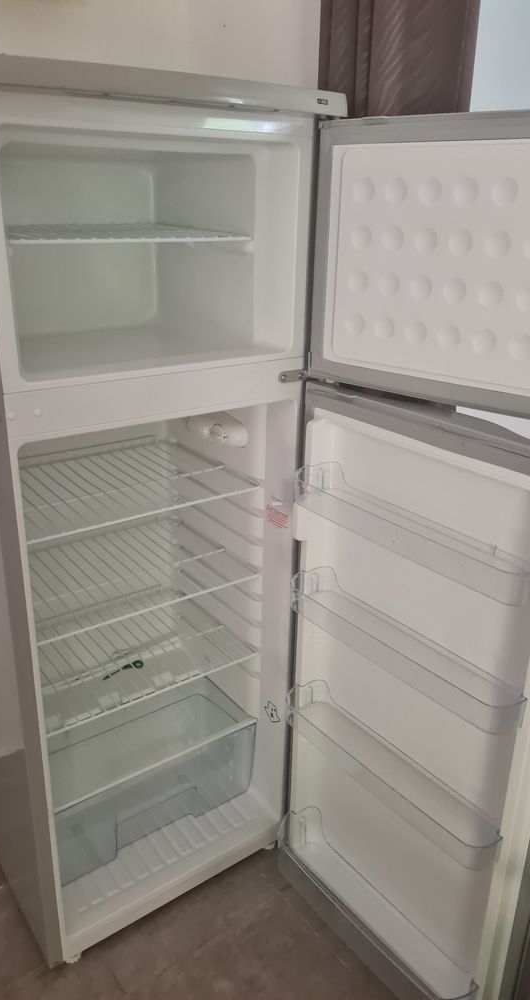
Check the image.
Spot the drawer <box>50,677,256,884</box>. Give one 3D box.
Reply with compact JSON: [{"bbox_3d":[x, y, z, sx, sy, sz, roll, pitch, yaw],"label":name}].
[{"bbox_3d":[-0.266,0.565,1.575,0.460,0.186,0.208,-14,27,-33],"label":"drawer"}]

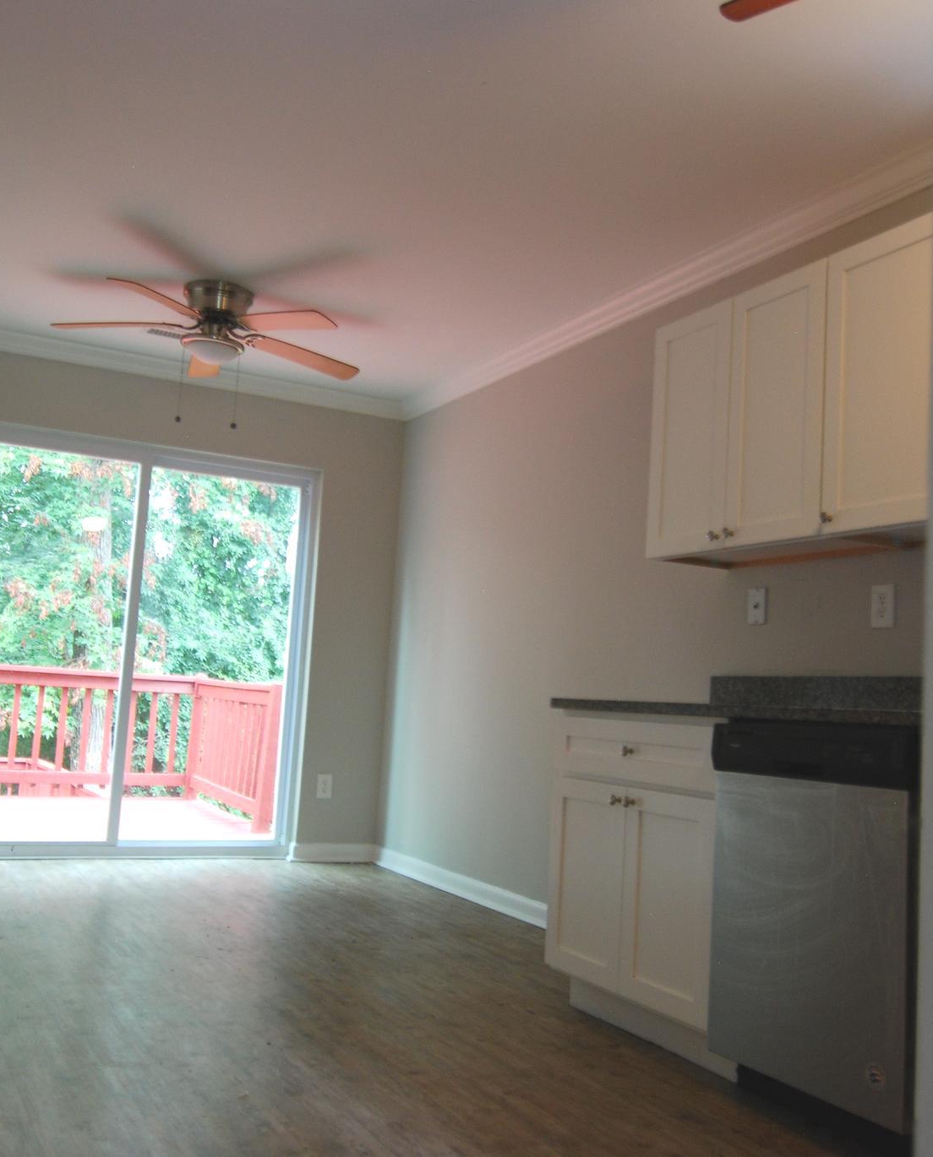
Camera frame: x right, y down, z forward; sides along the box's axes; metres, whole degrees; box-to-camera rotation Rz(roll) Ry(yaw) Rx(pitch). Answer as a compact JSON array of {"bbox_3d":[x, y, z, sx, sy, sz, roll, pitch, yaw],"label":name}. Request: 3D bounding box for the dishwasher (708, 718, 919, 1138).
[{"bbox_3d":[1.005,0.770,2.682,0.615,0.825,0.618,6,-7,-28],"label":"dishwasher"}]

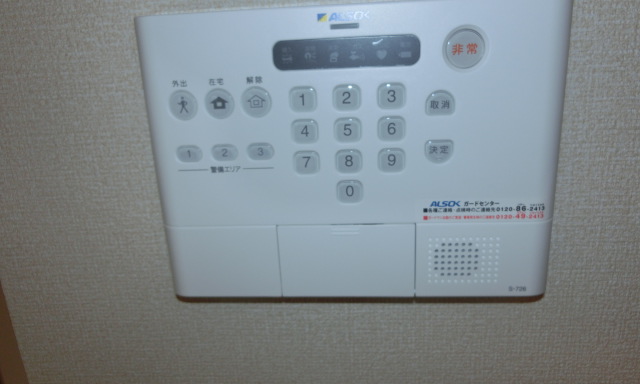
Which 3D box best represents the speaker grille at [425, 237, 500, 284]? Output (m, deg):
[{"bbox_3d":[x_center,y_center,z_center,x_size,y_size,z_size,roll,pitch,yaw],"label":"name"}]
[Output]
[{"bbox_3d":[0.075,0.036,0.242,0.036,0.026,0.006,-1,16,5],"label":"speaker grille"}]

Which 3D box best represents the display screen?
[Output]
[{"bbox_3d":[0.012,-0.066,0.218,0.070,0.014,0.006,-1,16,5],"label":"display screen"}]

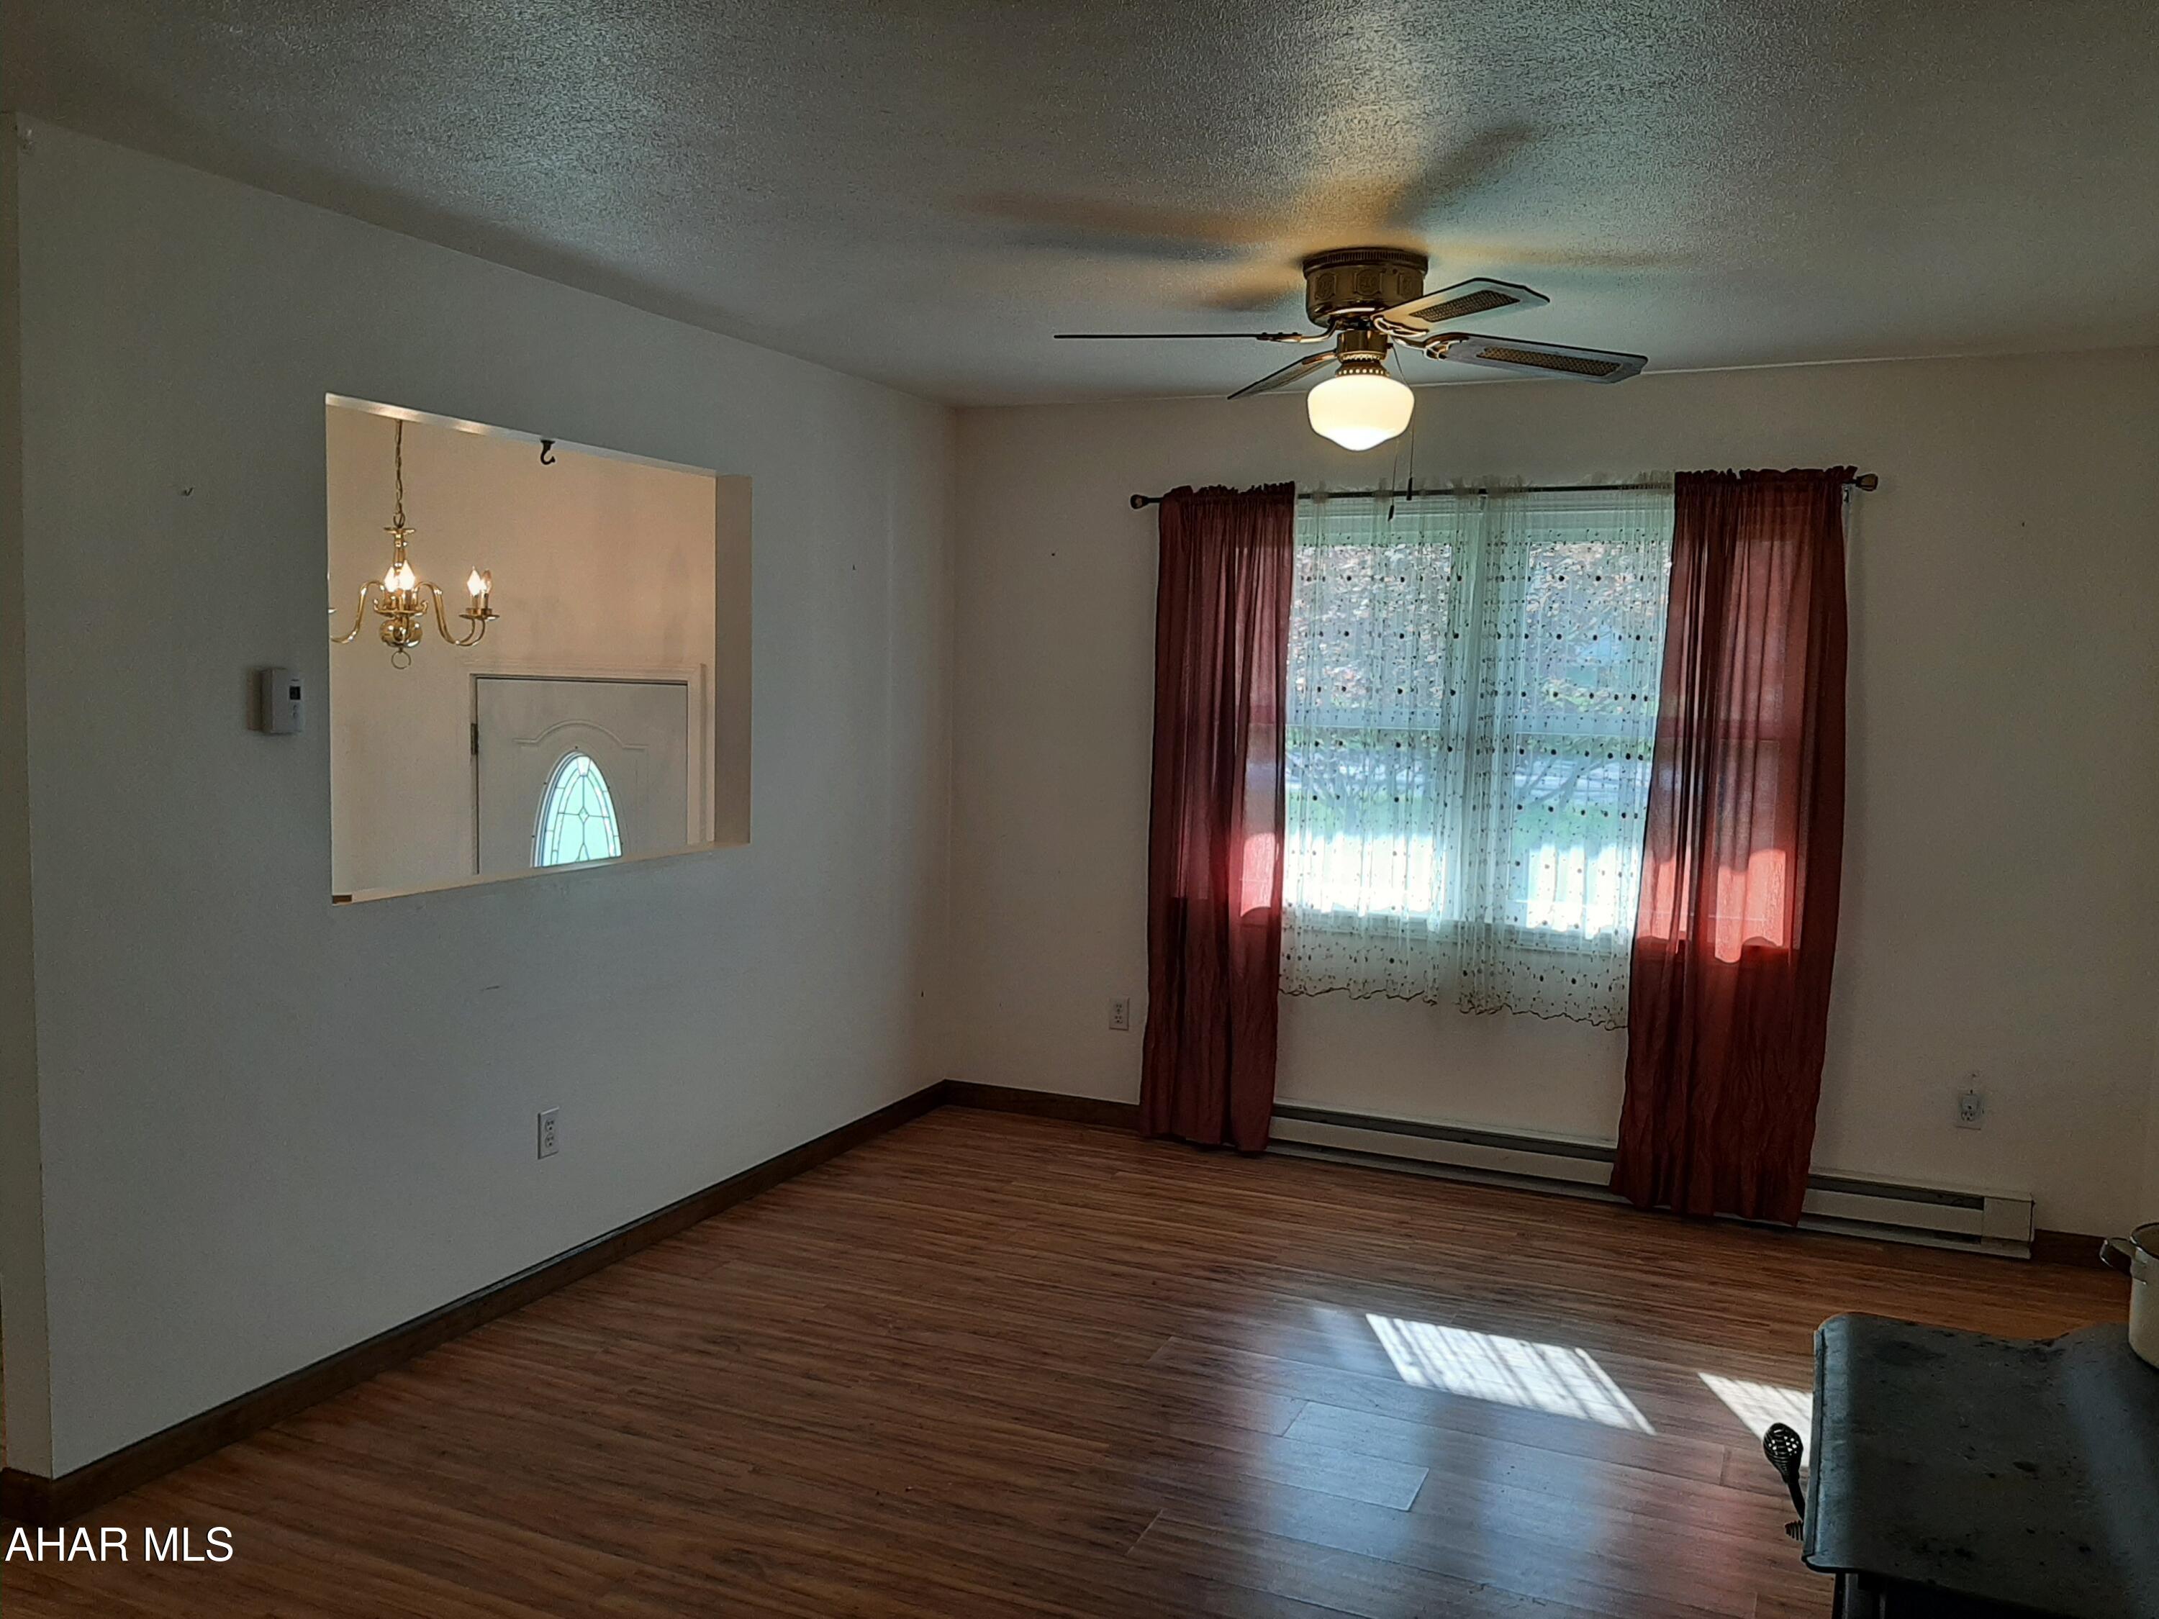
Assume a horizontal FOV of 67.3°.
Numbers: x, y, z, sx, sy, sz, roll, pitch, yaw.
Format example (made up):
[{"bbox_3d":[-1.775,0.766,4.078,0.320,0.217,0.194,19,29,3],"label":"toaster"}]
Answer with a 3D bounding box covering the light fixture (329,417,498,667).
[{"bbox_3d":[-1.964,-0.837,4.695,0.580,0.830,0.580,3,5,24],"label":"light fixture"}]

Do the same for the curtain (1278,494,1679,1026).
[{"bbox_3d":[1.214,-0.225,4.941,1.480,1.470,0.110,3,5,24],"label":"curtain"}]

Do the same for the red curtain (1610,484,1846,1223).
[{"bbox_3d":[1.834,0.107,4.576,0.520,2.110,0.120,3,5,24],"label":"red curtain"}]

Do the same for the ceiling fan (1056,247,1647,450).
[{"bbox_3d":[0.610,-0.975,3.494,1.180,0.400,1.180,3,5,24],"label":"ceiling fan"}]

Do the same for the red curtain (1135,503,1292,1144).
[{"bbox_3d":[0.439,0.038,5.212,0.465,2.130,0.110,3,5,24],"label":"red curtain"}]

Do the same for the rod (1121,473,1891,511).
[{"bbox_3d":[1.161,-0.937,4.819,2.180,0.050,0.060,3,5,24],"label":"rod"}]

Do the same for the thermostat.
[{"bbox_3d":[-1.564,-0.210,3.186,0.036,0.126,0.075,3,5,24],"label":"thermostat"}]

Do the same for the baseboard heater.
[{"bbox_3d":[1.464,1.072,4.886,2.430,0.175,0.068,3,5,24],"label":"baseboard heater"}]

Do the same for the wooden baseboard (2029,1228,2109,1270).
[{"bbox_3d":[2.696,1.198,4.358,0.240,0.092,0.015,3,5,24],"label":"wooden baseboard"}]

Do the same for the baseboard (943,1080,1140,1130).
[{"bbox_3d":[-0.071,1.035,5.618,0.870,0.092,0.015,3,5,24],"label":"baseboard"}]

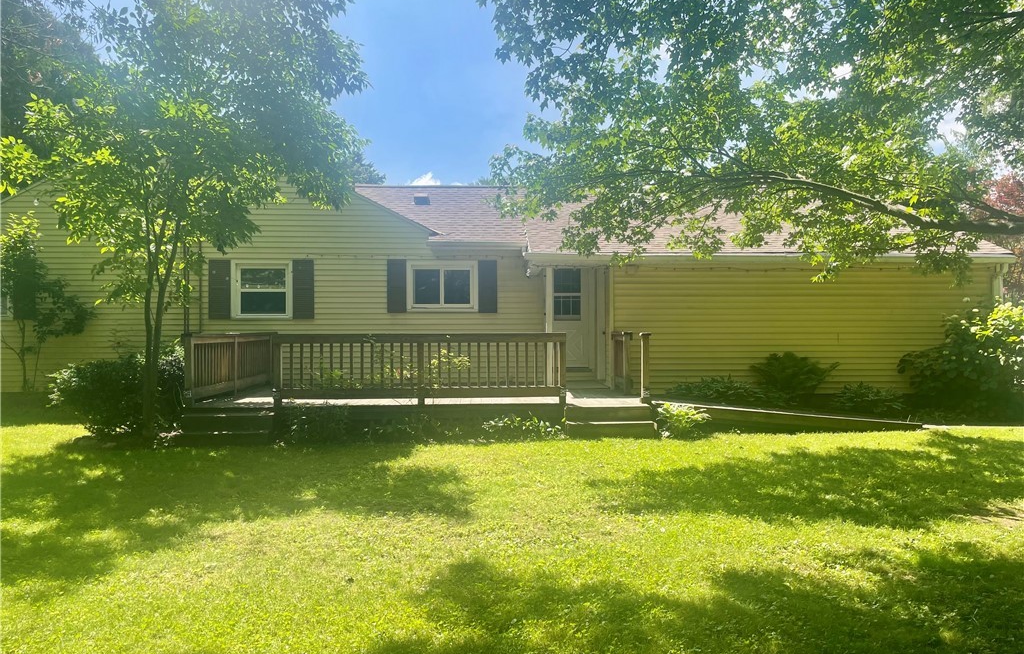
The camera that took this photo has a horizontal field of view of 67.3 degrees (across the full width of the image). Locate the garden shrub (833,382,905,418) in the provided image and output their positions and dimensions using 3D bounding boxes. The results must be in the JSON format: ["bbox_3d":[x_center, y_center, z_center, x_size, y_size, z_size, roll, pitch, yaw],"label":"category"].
[{"bbox_3d":[5.470,1.112,11.800,1.080,0.520,0.850,0,0,-1],"label":"garden shrub"}]

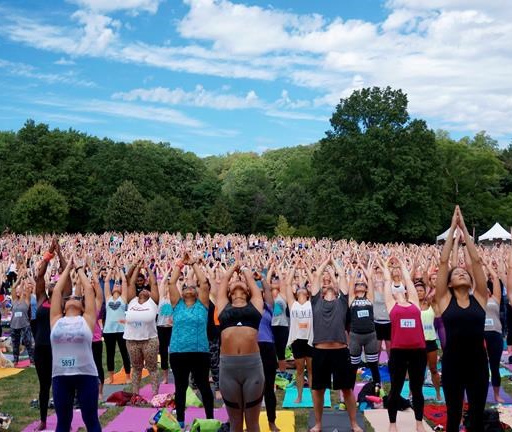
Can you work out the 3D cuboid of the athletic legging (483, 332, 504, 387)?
[{"bbox_3d":[3.021,1.843,9.800,0.360,0.730,0.270,0,-5,3],"label":"athletic legging"}]

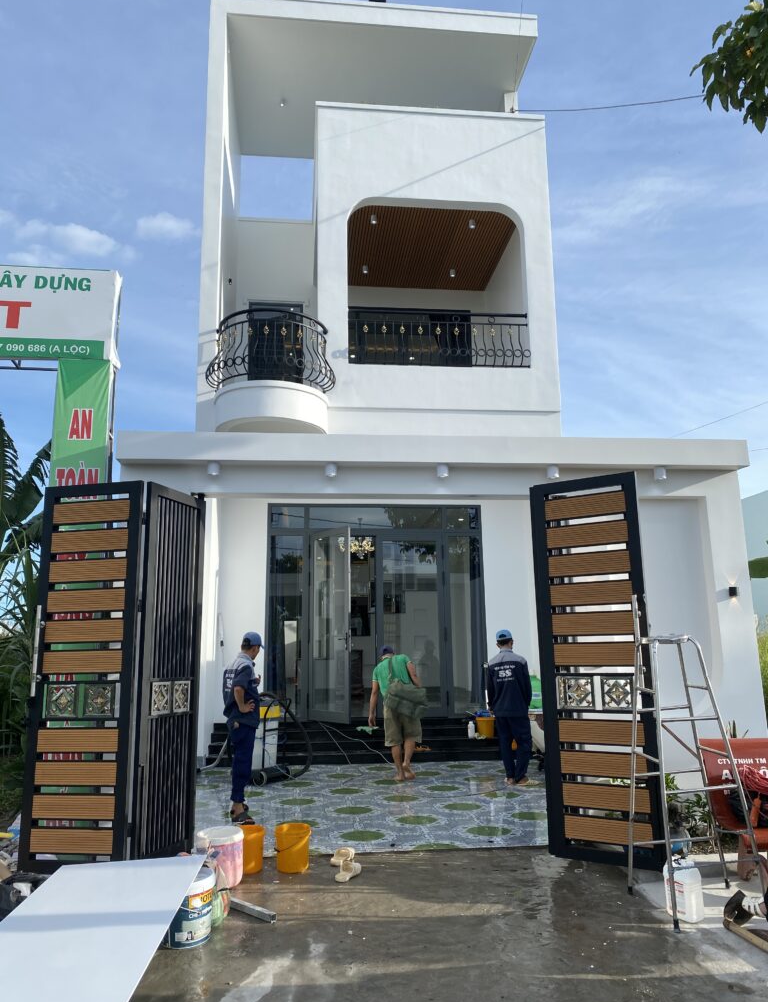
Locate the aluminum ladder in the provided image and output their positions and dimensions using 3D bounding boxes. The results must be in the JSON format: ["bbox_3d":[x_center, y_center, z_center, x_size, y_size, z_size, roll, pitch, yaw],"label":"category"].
[{"bbox_3d":[1.781,1.546,4.475,0.604,1.527,0.656,0,-11,-2],"label":"aluminum ladder"}]

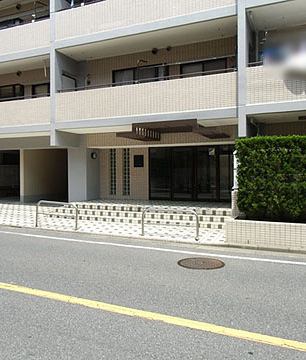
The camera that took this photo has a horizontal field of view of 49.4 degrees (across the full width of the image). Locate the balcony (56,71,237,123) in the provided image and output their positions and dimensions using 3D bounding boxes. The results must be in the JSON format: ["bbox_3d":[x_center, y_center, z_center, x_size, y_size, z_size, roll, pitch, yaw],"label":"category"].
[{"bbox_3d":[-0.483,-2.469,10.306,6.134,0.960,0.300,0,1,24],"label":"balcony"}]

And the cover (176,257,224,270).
[{"bbox_3d":[0.840,1.476,5.862,0.830,0.050,0.830,0,1,0],"label":"cover"}]

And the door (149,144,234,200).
[{"bbox_3d":[1.313,-0.241,11.848,3.128,1.980,0.150,0,1,24],"label":"door"}]

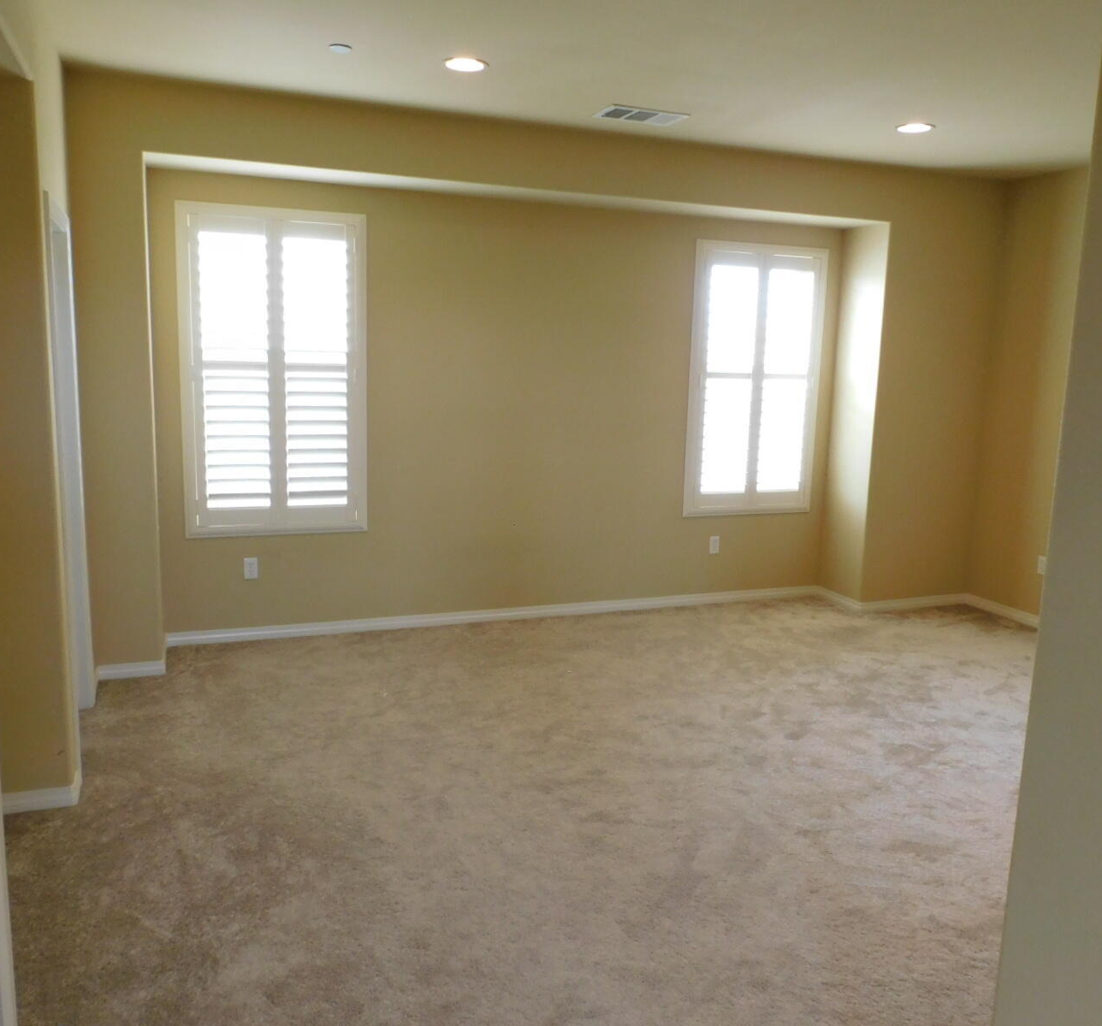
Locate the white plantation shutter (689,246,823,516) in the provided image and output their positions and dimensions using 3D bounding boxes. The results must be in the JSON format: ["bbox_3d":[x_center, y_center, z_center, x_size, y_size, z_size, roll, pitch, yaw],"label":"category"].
[{"bbox_3d":[1.314,-0.833,6.077,0.959,1.713,0.080,-2,10,-21],"label":"white plantation shutter"}]

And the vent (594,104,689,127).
[{"bbox_3d":[0.442,-1.946,4.667,0.411,0.020,0.265,-2,10,-21],"label":"vent"}]

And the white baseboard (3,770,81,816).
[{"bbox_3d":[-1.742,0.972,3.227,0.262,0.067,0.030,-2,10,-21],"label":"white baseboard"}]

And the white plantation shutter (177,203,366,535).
[{"bbox_3d":[-1.445,-0.729,5.011,0.942,1.704,0.080,-2,10,-21],"label":"white plantation shutter"}]

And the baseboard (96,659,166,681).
[{"bbox_3d":[-2.000,0.753,4.544,0.298,0.067,0.020,-2,10,-21],"label":"baseboard"}]

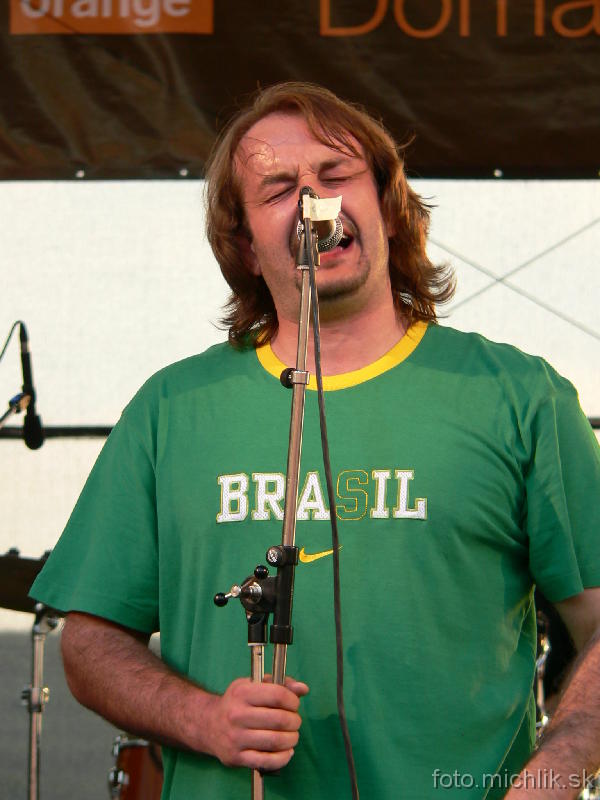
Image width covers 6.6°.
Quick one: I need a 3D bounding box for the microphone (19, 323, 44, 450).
[{"bbox_3d":[-0.565,-0.028,10.800,0.044,0.265,0.044,-4,2,0],"label":"microphone"}]

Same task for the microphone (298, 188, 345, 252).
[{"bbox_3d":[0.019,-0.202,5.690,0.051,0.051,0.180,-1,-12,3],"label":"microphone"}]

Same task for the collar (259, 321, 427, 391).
[{"bbox_3d":[0.049,-0.048,5.950,0.198,0.105,0.165,0,-10,0],"label":"collar"}]

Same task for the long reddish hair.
[{"bbox_3d":[0.029,-0.213,5.950,0.270,0.295,0.240,-9,-13,0],"label":"long reddish hair"}]

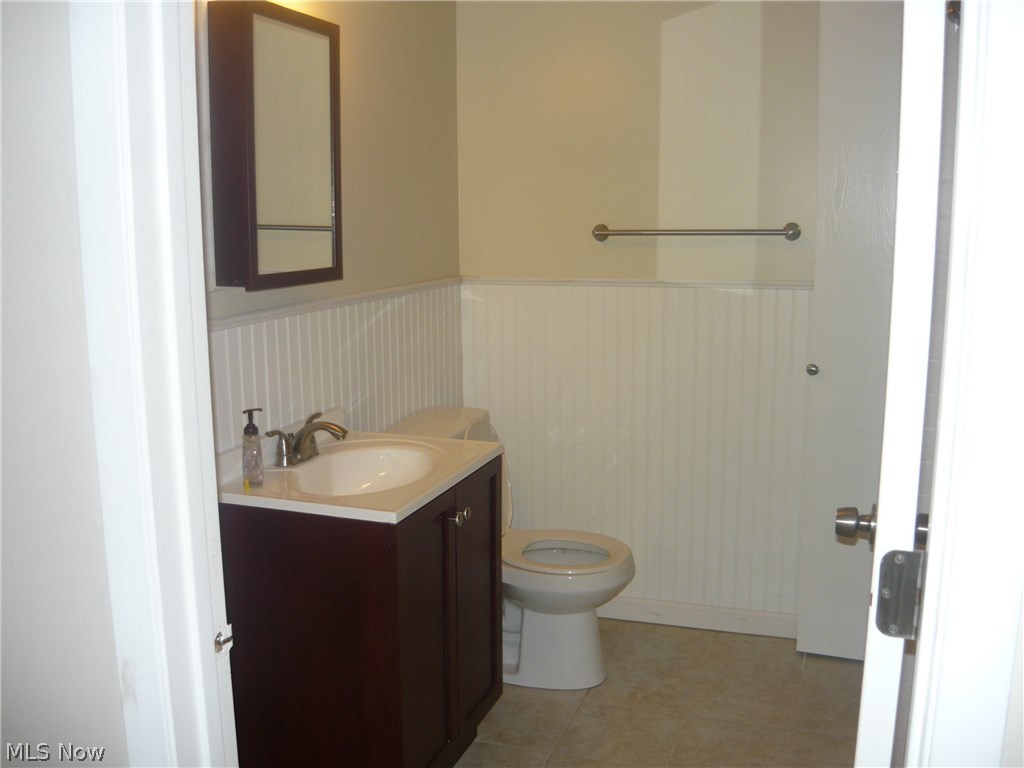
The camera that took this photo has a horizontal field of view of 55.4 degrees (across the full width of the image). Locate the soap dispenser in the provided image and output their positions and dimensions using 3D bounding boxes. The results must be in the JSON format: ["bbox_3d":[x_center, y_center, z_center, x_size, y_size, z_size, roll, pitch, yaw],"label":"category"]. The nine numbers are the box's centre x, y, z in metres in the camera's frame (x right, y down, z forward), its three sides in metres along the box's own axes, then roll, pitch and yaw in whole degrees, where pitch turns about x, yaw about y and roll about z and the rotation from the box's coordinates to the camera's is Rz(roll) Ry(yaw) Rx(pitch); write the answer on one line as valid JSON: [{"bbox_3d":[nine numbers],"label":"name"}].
[{"bbox_3d":[-0.563,0.138,2.119,0.053,0.170,0.051,-4,10,-22],"label":"soap dispenser"}]

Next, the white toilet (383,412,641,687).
[{"bbox_3d":[0.011,0.520,3.014,0.745,0.780,0.470,3,10,19],"label":"white toilet"}]

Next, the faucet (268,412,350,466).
[{"bbox_3d":[-0.468,0.138,2.328,0.175,0.100,0.240,3,10,19],"label":"faucet"}]

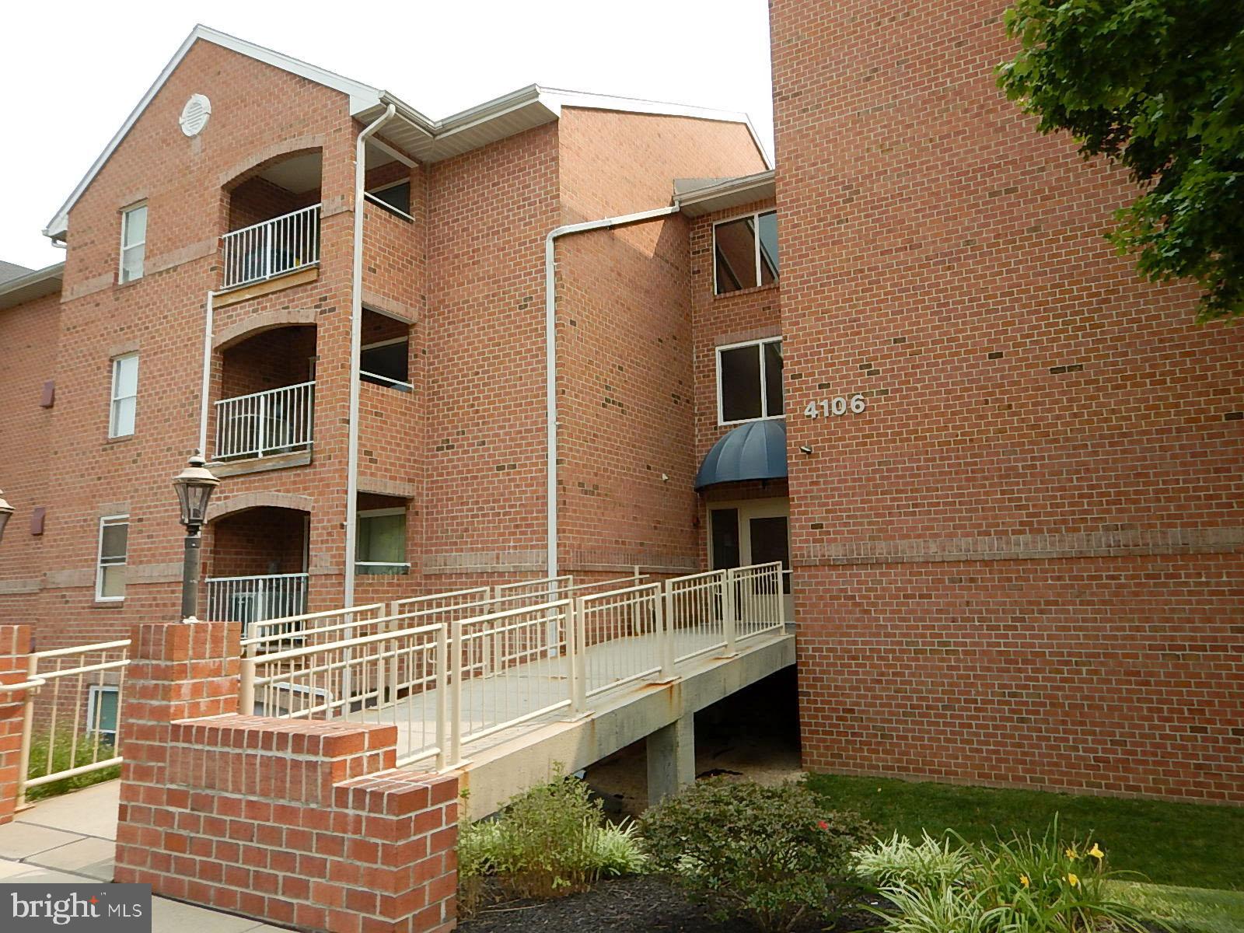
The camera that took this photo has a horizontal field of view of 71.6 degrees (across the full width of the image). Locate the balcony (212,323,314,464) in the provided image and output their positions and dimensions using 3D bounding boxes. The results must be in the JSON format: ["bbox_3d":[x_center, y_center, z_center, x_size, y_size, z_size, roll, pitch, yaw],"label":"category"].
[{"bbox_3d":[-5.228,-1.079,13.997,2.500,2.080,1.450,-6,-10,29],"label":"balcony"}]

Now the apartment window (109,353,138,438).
[{"bbox_3d":[-8.818,-1.227,15.322,0.780,1.450,0.120,-6,-10,29],"label":"apartment window"}]

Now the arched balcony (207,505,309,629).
[{"bbox_3d":[-5.165,1.730,13.582,2.500,2.080,1.450,-6,-10,29],"label":"arched balcony"}]

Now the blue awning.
[{"bbox_3d":[2.425,-0.296,15.456,2.780,1.220,1.050,-6,-10,29],"label":"blue awning"}]

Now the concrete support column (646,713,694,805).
[{"bbox_3d":[0.527,3.221,9.140,0.360,1.150,0.400,-6,-10,29],"label":"concrete support column"}]

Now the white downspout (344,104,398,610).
[{"bbox_3d":[-3.629,-1.383,12.476,0.740,8.000,0.090,-6,-9,30],"label":"white downspout"}]

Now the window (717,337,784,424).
[{"bbox_3d":[2.684,-1.606,16.146,1.870,1.530,0.120,-6,-10,29],"label":"window"}]

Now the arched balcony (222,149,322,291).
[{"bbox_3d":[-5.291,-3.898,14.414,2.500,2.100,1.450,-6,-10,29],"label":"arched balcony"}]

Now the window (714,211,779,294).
[{"bbox_3d":[2.628,-4.138,16.520,1.840,1.470,0.120,-6,-10,29],"label":"window"}]

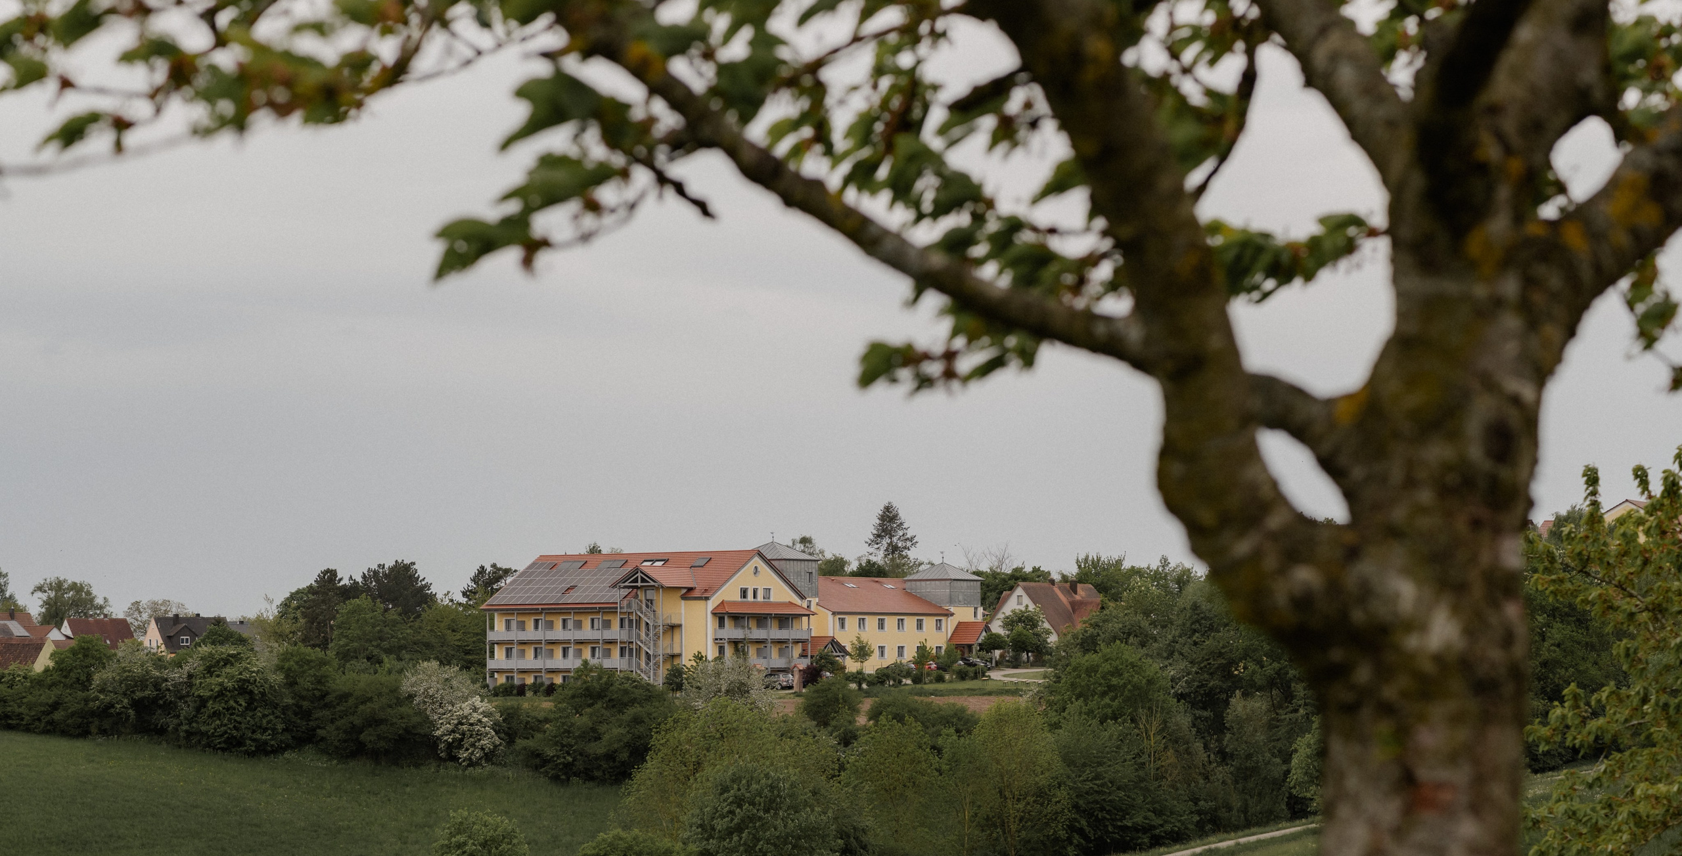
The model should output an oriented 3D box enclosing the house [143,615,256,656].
[{"bbox_3d":[-105.620,35.570,653.410,16.000,9.110,10.500,2,-4,-33],"label":"house"}]

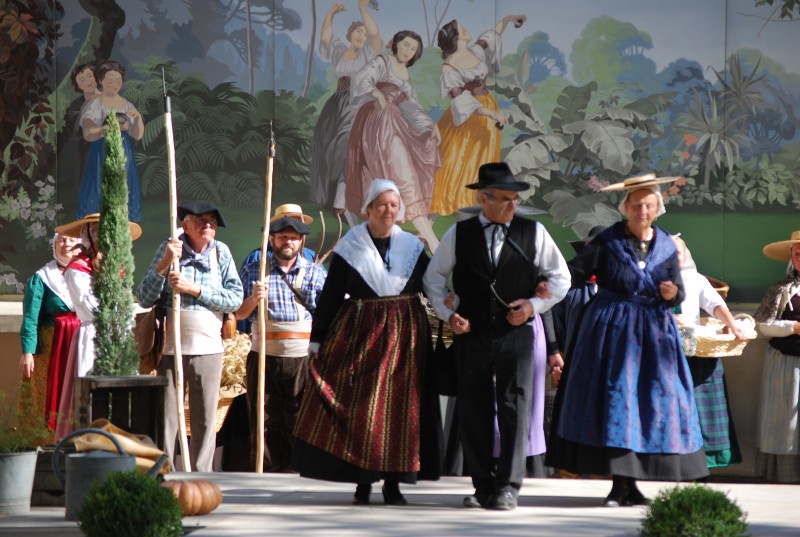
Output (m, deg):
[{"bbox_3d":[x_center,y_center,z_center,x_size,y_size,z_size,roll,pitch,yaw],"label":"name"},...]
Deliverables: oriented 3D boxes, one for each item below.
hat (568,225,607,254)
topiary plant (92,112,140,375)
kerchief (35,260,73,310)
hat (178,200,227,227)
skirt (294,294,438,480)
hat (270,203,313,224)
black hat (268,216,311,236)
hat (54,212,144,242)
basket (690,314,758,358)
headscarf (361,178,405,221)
[{"bbox_3d":[1.157,-0.168,21.300,0.380,0.150,0.380,0,0,0],"label":"hat"},{"bbox_3d":[-1.512,-0.133,19.600,0.260,1.400,0.260,0,0,0],"label":"topiary plant"},{"bbox_3d":[-1.999,0.100,21.700,0.380,0.300,0.270,0,0,-24],"label":"kerchief"},{"bbox_3d":[-1.110,-0.304,20.500,0.290,0.145,0.290,5,-3,-17],"label":"hat"},{"bbox_3d":[-0.171,0.610,18.750,0.740,0.950,0.660,0,0,-7],"label":"skirt"},{"bbox_3d":[-0.677,-0.332,22.400,0.300,0.115,0.320,0,0,-6],"label":"hat"},{"bbox_3d":[-0.640,-0.242,20.900,0.280,0.120,0.280,0,0,-7],"label":"black hat"},{"bbox_3d":[-1.756,-0.242,21.400,0.500,0.130,0.490,3,3,0],"label":"hat"},{"bbox_3d":[1.800,0.378,20.700,0.430,0.230,0.320,-1,10,-6],"label":"basket"},{"bbox_3d":[-0.089,-0.347,18.750,0.225,0.215,0.230,0,0,-15],"label":"headscarf"}]

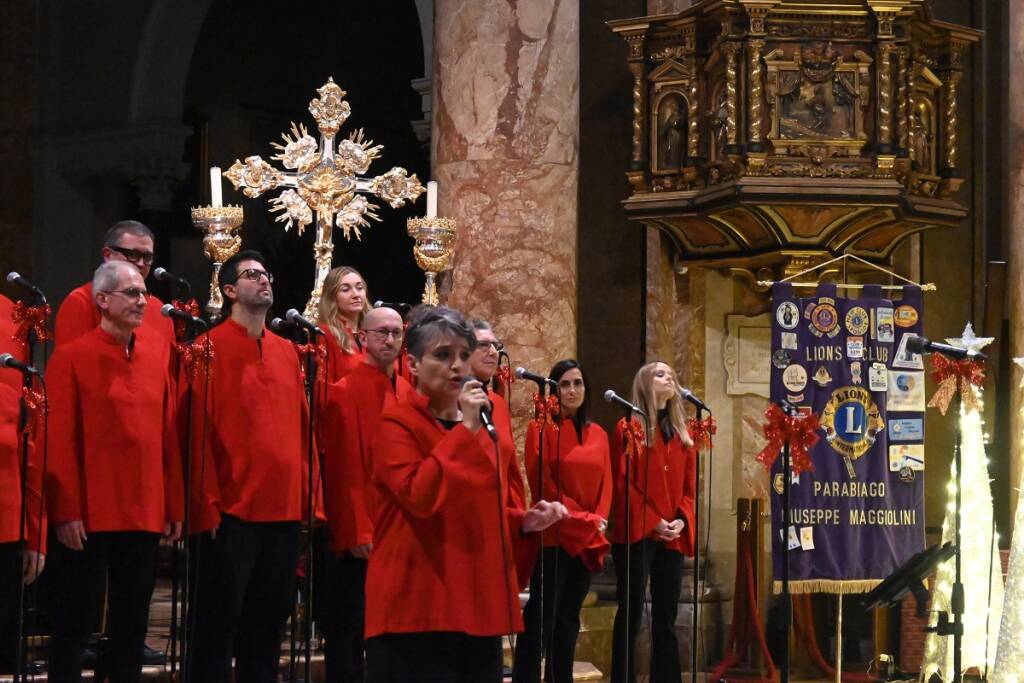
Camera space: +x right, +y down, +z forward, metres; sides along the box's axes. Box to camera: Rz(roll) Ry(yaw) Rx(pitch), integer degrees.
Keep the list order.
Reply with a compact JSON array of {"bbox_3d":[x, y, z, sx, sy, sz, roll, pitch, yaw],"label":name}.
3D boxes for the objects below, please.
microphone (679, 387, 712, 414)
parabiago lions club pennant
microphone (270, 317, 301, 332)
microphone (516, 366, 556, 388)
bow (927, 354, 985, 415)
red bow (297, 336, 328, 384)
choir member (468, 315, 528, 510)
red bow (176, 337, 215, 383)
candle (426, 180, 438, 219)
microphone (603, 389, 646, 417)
[{"bbox_3d":[0.828,0.271,9.650,0.050,0.050,0.190,2,22,-44],"label":"microphone"},{"bbox_3d":[1.411,0.409,9.000,0.700,1.310,0.060,1,-3,-14],"label":"parabiago lions club pennant"},{"bbox_3d":[-0.958,-0.068,9.100,0.175,0.050,0.050,15,8,44],"label":"microphone"},{"bbox_3d":[0.094,0.152,9.150,0.190,0.050,0.050,13,6,34],"label":"microphone"},{"bbox_3d":[1.268,0.123,6.100,0.160,0.170,0.080,1,-2,-6],"label":"bow"},{"bbox_3d":[-0.762,0.076,8.150,0.120,0.180,0.070,2,-3,-30],"label":"red bow"},{"bbox_3d":[-0.150,0.748,8.464,0.500,1.680,0.340,3,-3,-38],"label":"choir member"},{"bbox_3d":[-1.179,0.067,7.950,0.155,0.175,0.080,1,-2,-32],"label":"red bow"},{"bbox_3d":[-0.449,-0.793,12.000,0.058,0.225,0.058,1,-2,0],"label":"candle"},{"bbox_3d":[0.489,0.273,9.400,0.190,0.050,0.050,30,12,26],"label":"microphone"}]

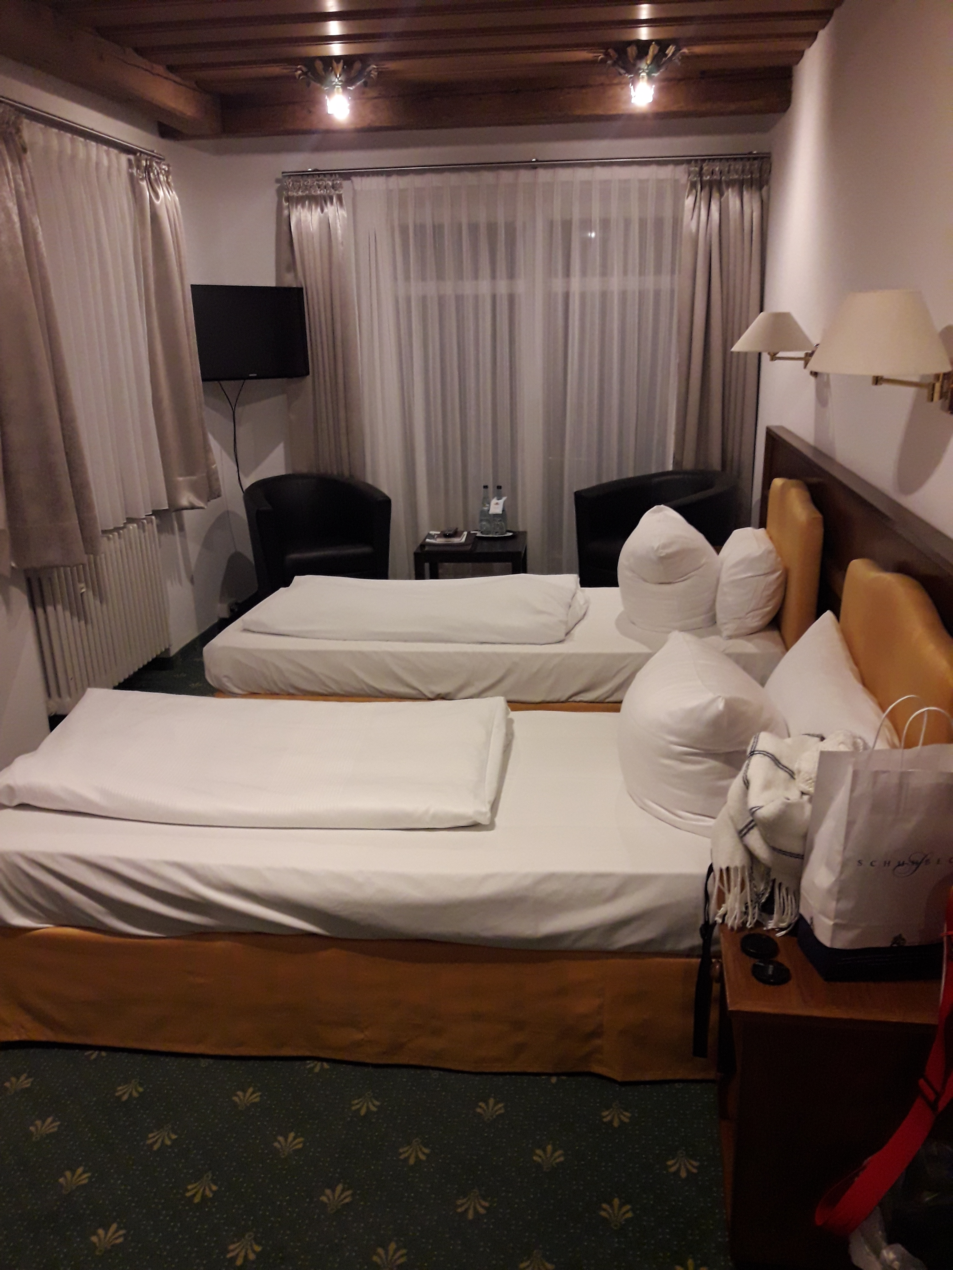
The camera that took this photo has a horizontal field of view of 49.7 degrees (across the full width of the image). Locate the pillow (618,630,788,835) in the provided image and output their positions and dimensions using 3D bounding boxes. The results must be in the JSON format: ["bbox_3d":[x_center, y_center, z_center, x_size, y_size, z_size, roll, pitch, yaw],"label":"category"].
[{"bbox_3d":[0.545,0.178,2.509,0.380,0.340,0.610,0,17,7],"label":"pillow"}]

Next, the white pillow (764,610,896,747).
[{"bbox_3d":[0.803,0.184,2.395,0.200,0.370,0.730,14,18,3],"label":"white pillow"}]

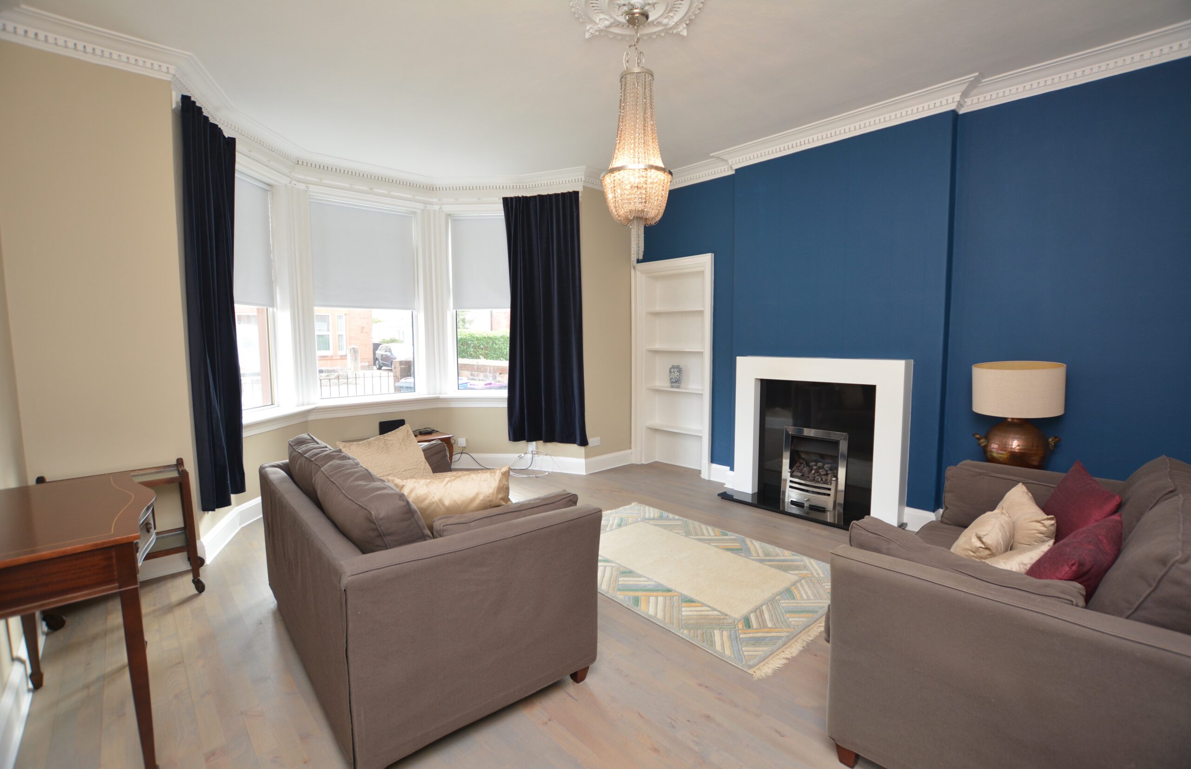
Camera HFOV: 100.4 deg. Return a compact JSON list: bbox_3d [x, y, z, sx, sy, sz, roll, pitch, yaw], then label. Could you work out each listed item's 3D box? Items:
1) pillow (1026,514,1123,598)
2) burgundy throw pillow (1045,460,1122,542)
[{"bbox_3d":[1.429,0.537,1.520,0.390,0.380,0.150,-4,44,-42],"label":"pillow"},{"bbox_3d":[1.774,0.511,1.859,0.150,0.420,0.420,25,23,25],"label":"burgundy throw pillow"}]

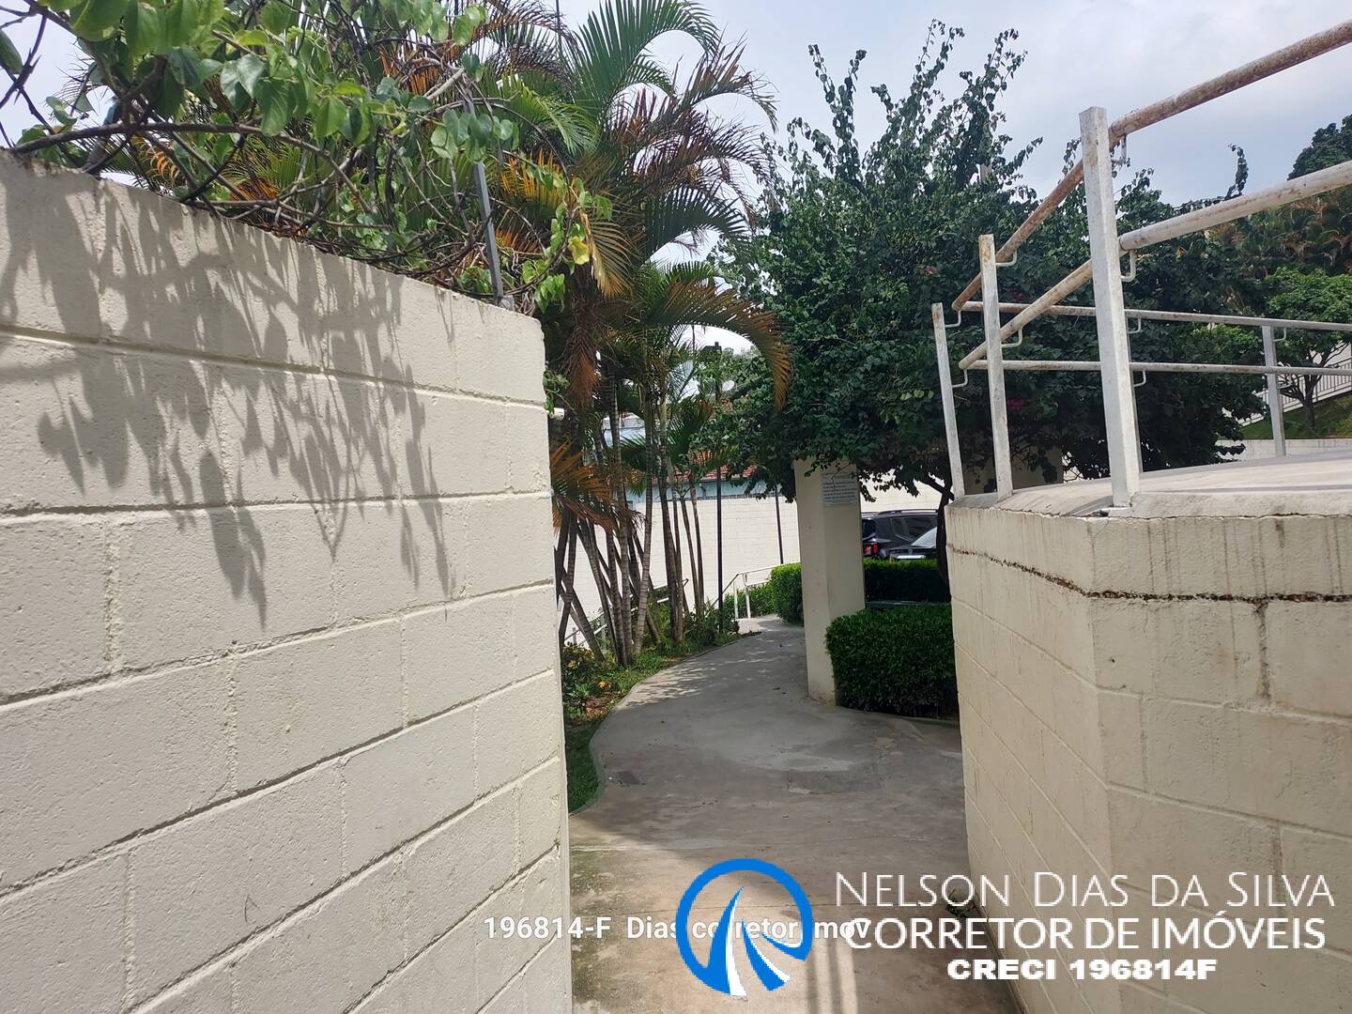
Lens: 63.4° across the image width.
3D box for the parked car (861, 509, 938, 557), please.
[{"bbox_3d":[5.200,0.880,23.200,4.300,1.670,1.800,-3,1,-33],"label":"parked car"}]

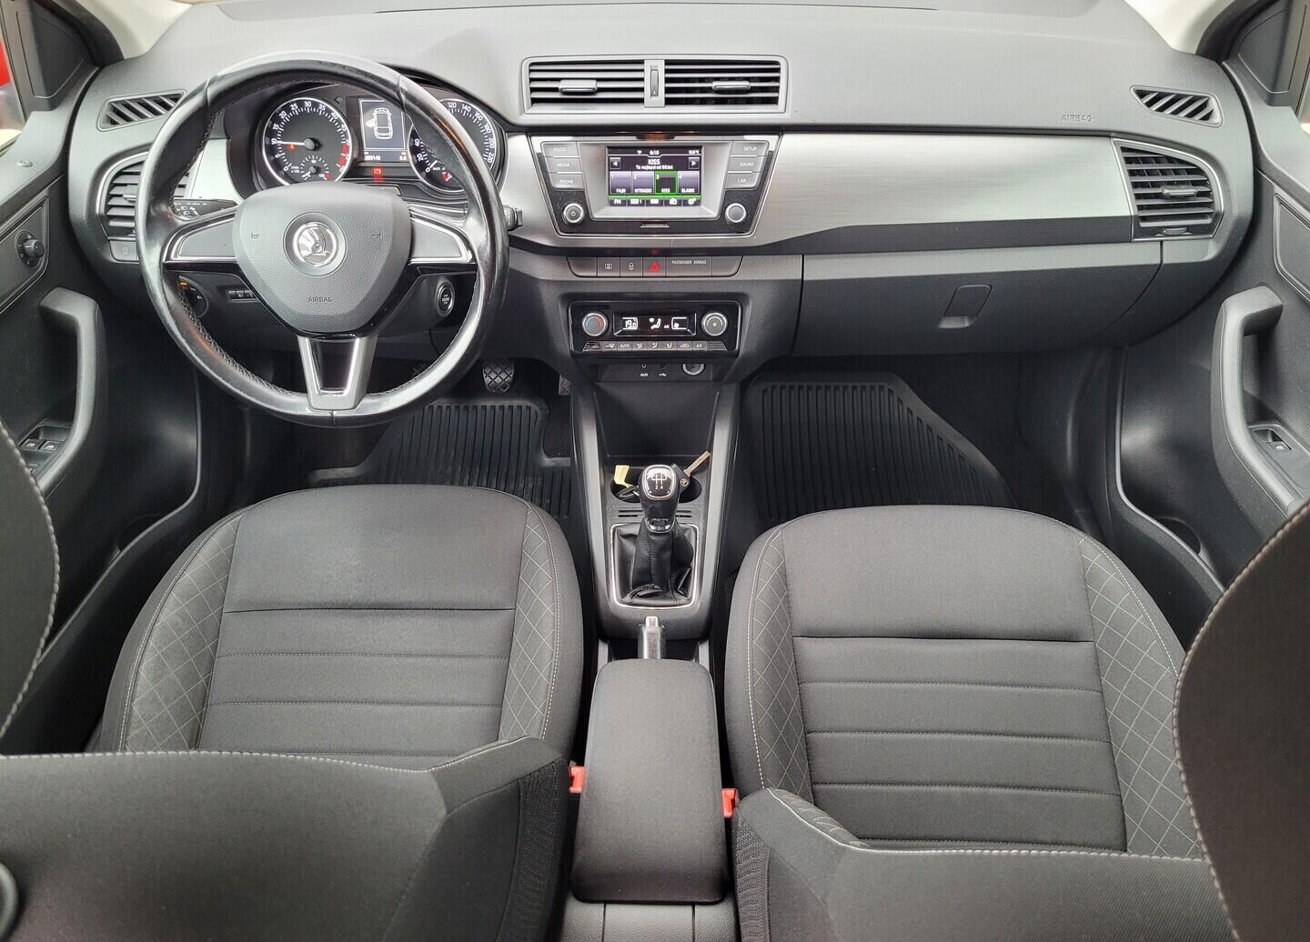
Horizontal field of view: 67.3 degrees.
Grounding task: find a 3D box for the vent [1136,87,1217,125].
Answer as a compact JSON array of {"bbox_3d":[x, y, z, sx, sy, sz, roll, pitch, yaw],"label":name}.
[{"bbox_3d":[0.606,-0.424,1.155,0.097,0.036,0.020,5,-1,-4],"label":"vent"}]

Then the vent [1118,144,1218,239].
[{"bbox_3d":[0.594,-0.330,1.159,0.096,0.106,0.040,0,21,0],"label":"vent"}]

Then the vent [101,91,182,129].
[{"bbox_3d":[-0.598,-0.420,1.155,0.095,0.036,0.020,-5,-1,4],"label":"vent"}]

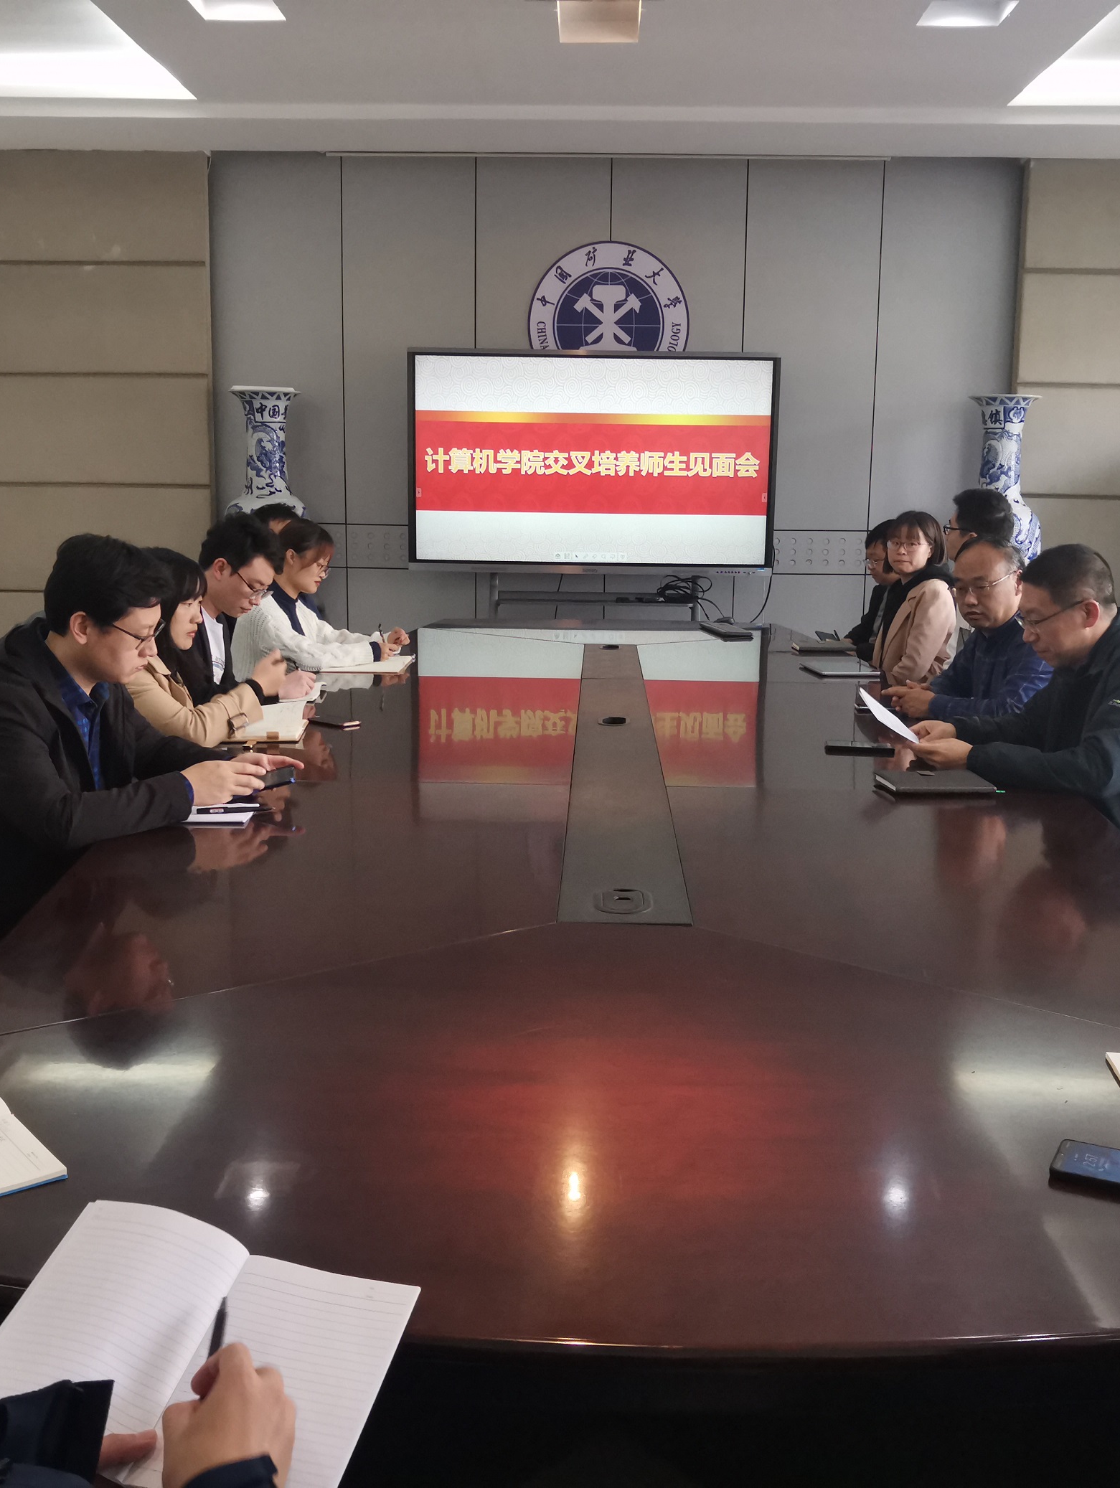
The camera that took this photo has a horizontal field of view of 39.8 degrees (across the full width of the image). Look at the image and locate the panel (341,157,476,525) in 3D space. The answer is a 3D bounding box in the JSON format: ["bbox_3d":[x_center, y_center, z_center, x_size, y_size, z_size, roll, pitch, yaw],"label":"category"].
[{"bbox_3d":[-0.845,-2.237,8.676,0.744,1.993,0.050,1,10,2],"label":"panel"}]

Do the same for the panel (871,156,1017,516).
[{"bbox_3d":[2.122,-2.189,8.597,0.741,2.019,0.050,1,10,2],"label":"panel"}]

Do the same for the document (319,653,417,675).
[{"bbox_3d":[-0.655,-0.276,5.325,0.250,0.025,0.340,1,10,2],"label":"document"}]

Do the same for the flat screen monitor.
[{"bbox_3d":[0.164,-1.478,8.127,1.926,1.123,0.090,1,10,1],"label":"flat screen monitor"}]

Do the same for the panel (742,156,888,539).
[{"bbox_3d":[1.382,-2.197,8.617,0.739,2.010,0.050,1,10,2],"label":"panel"}]

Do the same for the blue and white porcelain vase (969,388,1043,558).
[{"bbox_3d":[2.332,-0.940,8.297,0.480,1.840,0.480,1,10,1],"label":"blue and white porcelain vase"}]

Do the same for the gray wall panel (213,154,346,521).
[{"bbox_3d":[-1.555,-2.214,8.556,0.715,1.984,0.040,1,10,1],"label":"gray wall panel"}]

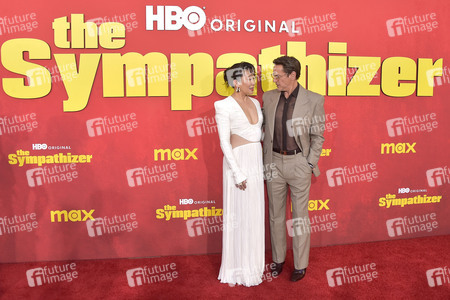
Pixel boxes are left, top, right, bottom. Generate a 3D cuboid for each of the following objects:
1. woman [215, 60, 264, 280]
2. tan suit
[{"bbox_3d":[0.115,0.190,2.750,0.440,1.700,0.350,-6,8,-40],"label":"woman"},{"bbox_3d":[0.530,0.221,2.790,0.540,1.470,0.330,3,7,28],"label":"tan suit"}]

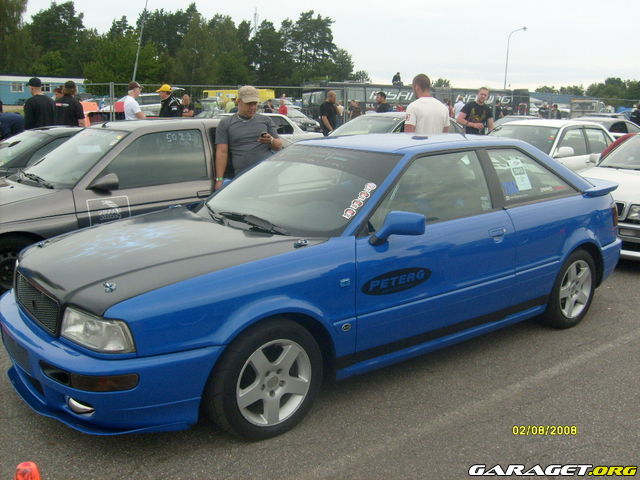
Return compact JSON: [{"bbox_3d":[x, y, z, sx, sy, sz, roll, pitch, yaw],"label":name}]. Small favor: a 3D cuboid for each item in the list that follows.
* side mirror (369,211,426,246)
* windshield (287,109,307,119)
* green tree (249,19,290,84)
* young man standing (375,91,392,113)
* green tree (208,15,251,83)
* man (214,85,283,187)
[{"bbox_3d":[0.393,-0.055,3.191,0.160,0.190,0.220,-9,15,-37],"label":"side mirror"},{"bbox_3d":[-1.167,-5.189,26.500,1.350,0.430,0.650,-7,14,-31],"label":"windshield"},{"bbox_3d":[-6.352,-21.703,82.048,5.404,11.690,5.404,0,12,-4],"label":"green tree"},{"bbox_3d":[1.242,-2.166,13.385,0.340,1.746,0.480,-8,15,-35],"label":"young man standing"},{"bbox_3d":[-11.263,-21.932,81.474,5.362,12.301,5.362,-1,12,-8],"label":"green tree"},{"bbox_3d":[-0.597,-0.412,5.327,0.560,1.673,0.400,-2,12,-12],"label":"man"}]

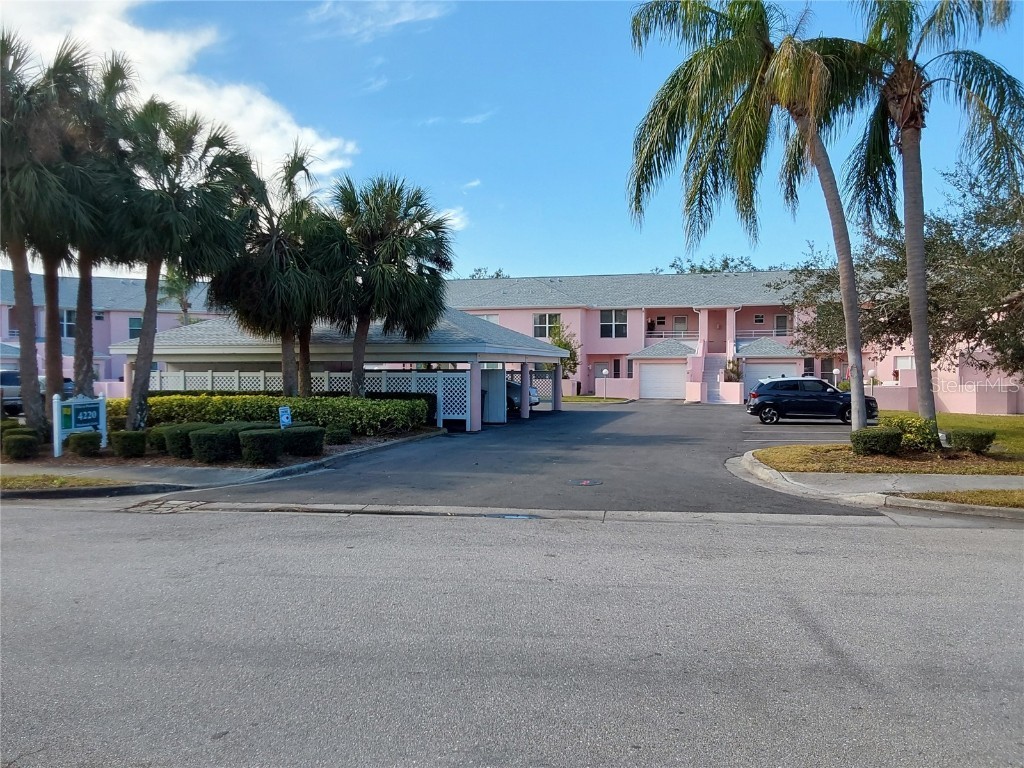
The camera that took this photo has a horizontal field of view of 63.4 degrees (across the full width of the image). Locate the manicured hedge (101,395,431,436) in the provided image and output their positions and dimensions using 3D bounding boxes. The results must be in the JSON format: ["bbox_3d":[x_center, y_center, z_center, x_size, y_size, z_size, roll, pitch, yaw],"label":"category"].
[{"bbox_3d":[-6.586,0.818,22.221,8.200,0.880,2.200,0,1,12],"label":"manicured hedge"}]

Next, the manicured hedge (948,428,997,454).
[{"bbox_3d":[9.288,1.128,16.727,0.820,0.440,0.720,0,1,9],"label":"manicured hedge"}]

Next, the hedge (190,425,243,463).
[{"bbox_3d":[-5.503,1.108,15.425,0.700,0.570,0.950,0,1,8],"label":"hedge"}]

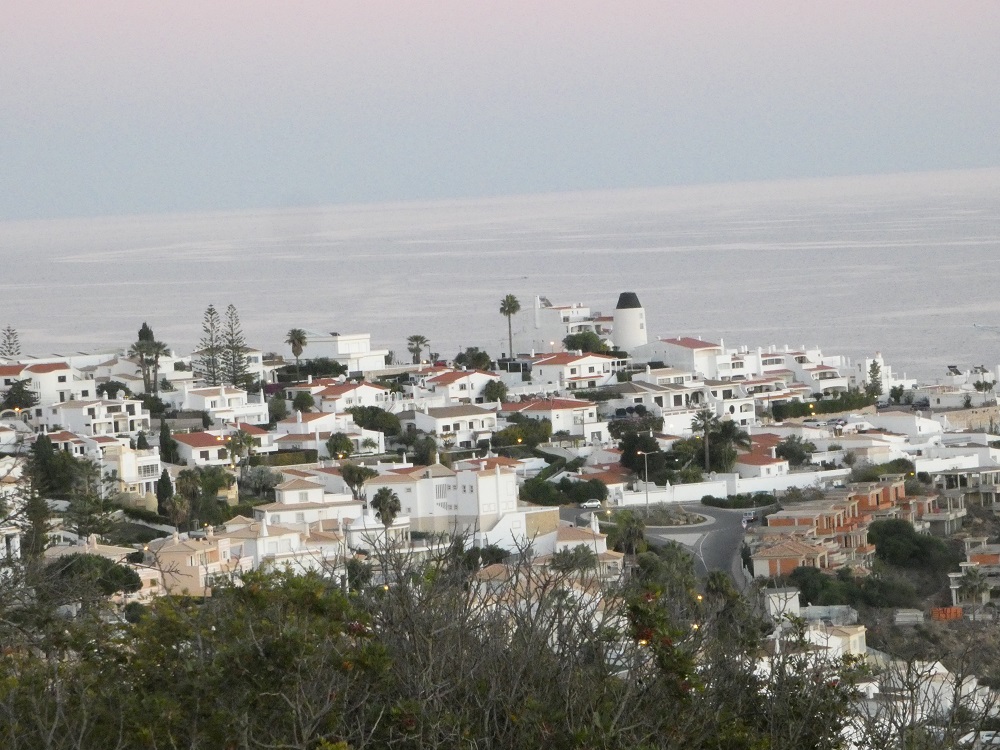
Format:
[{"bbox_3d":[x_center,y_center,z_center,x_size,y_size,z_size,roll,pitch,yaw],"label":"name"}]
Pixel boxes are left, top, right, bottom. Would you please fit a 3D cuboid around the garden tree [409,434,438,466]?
[{"bbox_3d":[-13.391,13.479,962.000,4.760,5.640,4.760,-3,2,0],"label":"garden tree"}]

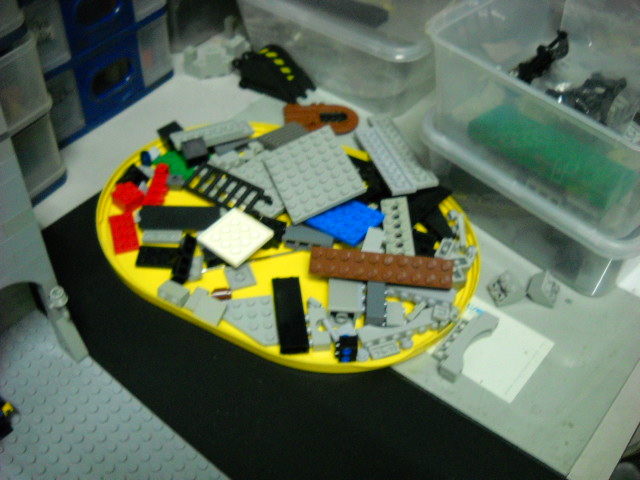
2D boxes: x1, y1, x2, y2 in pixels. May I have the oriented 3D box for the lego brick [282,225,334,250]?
[{"bbox_3d":[-0.006,0.001,0.453,0.031,0.008,0.011,9,51,7],"label":"lego brick"}]

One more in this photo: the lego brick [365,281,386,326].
[{"bbox_3d":[0.032,0.033,0.426,0.011,0.008,0.032,2,51,2],"label":"lego brick"}]

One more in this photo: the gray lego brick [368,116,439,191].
[{"bbox_3d":[0.055,-0.058,0.501,0.016,0.005,0.066,-15,50,-17],"label":"gray lego brick"}]

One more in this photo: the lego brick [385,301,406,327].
[{"bbox_3d":[0.041,0.042,0.423,0.011,0.008,0.016,1,47,-3],"label":"lego brick"}]

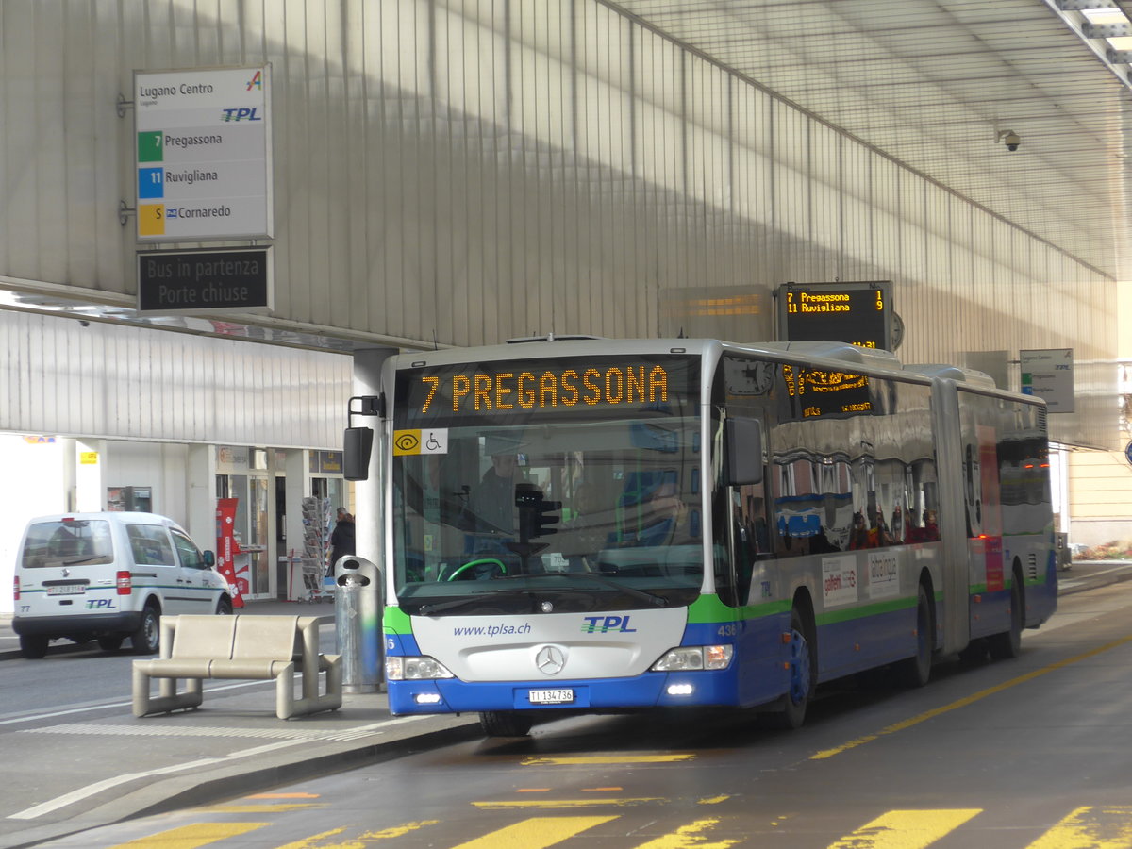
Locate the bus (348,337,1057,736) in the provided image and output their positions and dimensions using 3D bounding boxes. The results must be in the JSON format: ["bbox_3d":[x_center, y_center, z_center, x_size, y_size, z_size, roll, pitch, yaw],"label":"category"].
[{"bbox_3d":[2.096,0.894,35.048,2.600,3.060,17.950,-3,-2,14],"label":"bus"}]

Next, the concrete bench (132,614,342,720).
[{"bbox_3d":[-2.582,1.901,30.192,1.310,0.770,1.290,-1,-2,14],"label":"concrete bench"}]

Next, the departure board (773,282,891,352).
[{"bbox_3d":[3.451,-1.304,48.597,1.420,0.950,0.200,-1,-2,14],"label":"departure board"}]

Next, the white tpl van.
[{"bbox_3d":[-5.945,2.136,51.524,1.790,1.840,4.410,-3,-2,15],"label":"white tpl van"}]

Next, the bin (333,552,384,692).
[{"bbox_3d":[-1.791,1.733,33.300,0.430,1.190,0.430,-1,-2,0],"label":"bin"}]

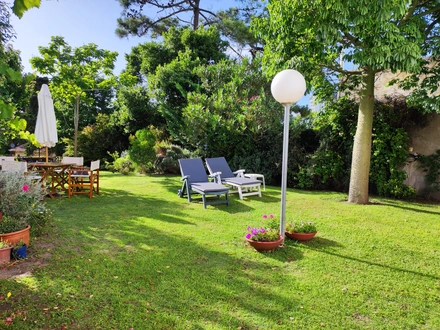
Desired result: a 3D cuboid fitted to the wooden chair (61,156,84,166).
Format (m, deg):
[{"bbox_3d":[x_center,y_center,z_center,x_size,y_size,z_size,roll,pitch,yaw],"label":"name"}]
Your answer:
[{"bbox_3d":[-4.004,0.243,8.412,0.590,0.880,0.520,2,5,13],"label":"wooden chair"}]

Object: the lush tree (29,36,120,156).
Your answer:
[{"bbox_3d":[-6.373,-2.636,13.834,3.900,5.400,3.700,2,5,0],"label":"lush tree"}]

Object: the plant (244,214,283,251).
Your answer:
[{"bbox_3d":[0.575,0.904,4.339,0.530,0.430,0.510,1,5,0],"label":"plant"}]

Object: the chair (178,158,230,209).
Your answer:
[{"bbox_3d":[-0.401,0.376,7.417,0.700,0.950,1.520,-1,6,-31],"label":"chair"}]

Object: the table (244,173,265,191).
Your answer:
[{"bbox_3d":[0.985,0.507,9.163,0.460,0.450,0.460,-1,6,-31],"label":"table"}]

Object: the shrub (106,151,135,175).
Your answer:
[{"bbox_3d":[-3.918,-0.148,12.443,1.050,0.930,0.950,1,5,0],"label":"shrub"}]

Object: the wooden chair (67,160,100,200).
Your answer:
[{"bbox_3d":[-3.217,0.312,7.567,0.530,0.880,0.600,1,5,-4],"label":"wooden chair"}]

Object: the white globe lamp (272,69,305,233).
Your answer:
[{"bbox_3d":[0.901,-0.070,4.330,0.485,2.380,0.485,1,5,0],"label":"white globe lamp"}]

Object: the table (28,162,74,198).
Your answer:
[{"bbox_3d":[-4.232,0.336,7.796,1.150,0.730,1.120,2,5,8],"label":"table"}]

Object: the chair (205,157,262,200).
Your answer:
[{"bbox_3d":[0.356,0.301,8.281,0.720,0.910,1.680,-3,6,-34],"label":"chair"}]

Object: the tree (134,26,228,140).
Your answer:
[{"bbox_3d":[-1.576,-2.808,14.005,4.000,6.000,3.800,2,5,0],"label":"tree"}]

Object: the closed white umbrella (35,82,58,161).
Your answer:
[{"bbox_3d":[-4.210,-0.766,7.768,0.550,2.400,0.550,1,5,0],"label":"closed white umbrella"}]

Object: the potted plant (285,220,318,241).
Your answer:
[{"bbox_3d":[1.192,0.956,4.735,0.500,0.270,0.490,1,5,0],"label":"potted plant"}]

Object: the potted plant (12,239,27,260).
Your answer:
[{"bbox_3d":[-2.432,1.012,3.857,0.155,0.220,0.155,-2,6,-33],"label":"potted plant"}]

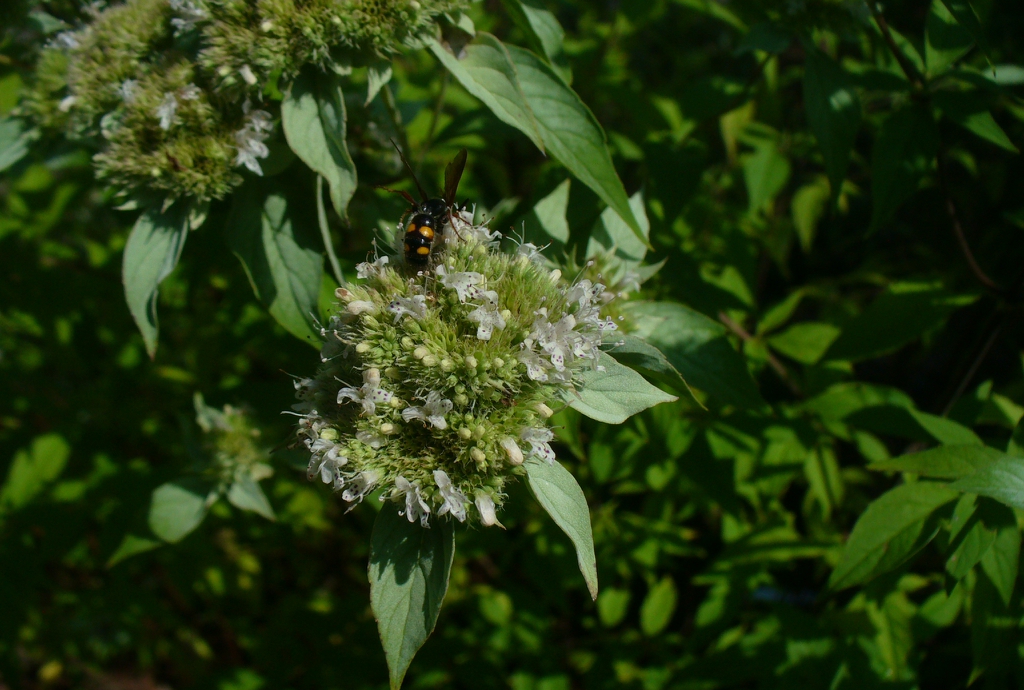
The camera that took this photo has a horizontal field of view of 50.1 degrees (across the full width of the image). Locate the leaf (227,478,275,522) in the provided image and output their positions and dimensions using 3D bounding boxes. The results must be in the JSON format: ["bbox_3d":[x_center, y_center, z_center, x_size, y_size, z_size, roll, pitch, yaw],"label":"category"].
[{"bbox_3d":[-0.062,0.036,0.260,0.010,0.003,0.015,-39,71,-25],"label":"leaf"}]

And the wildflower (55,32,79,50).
[{"bbox_3d":[-0.136,-0.093,0.335,0.007,0.007,0.007,-30,17,-11],"label":"wildflower"}]

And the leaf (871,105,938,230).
[{"bbox_3d":[0.179,-0.081,0.500,0.028,0.066,0.011,23,12,20],"label":"leaf"}]

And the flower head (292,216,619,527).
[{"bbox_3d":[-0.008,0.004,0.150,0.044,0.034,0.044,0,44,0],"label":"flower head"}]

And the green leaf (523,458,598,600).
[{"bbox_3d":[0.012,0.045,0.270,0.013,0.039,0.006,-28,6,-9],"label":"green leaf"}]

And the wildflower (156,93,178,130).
[{"bbox_3d":[-0.061,-0.042,0.195,0.004,0.006,0.004,0,37,0],"label":"wildflower"}]

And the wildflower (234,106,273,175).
[{"bbox_3d":[-0.045,-0.036,0.192,0.006,0.011,0.006,-14,39,-18],"label":"wildflower"}]

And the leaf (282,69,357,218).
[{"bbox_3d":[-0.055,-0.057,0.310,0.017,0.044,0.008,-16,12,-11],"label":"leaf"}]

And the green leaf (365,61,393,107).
[{"bbox_3d":[-0.023,-0.045,0.190,0.005,0.003,0.011,24,74,7],"label":"green leaf"}]

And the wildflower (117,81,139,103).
[{"bbox_3d":[-0.070,-0.046,0.200,0.004,0.004,0.004,3,37,5],"label":"wildflower"}]

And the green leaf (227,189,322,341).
[{"bbox_3d":[-0.069,-0.023,0.320,0.022,0.052,0.010,-29,12,-16],"label":"green leaf"}]

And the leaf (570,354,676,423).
[{"bbox_3d":[0.016,0.006,0.157,0.018,0.004,0.012,13,52,3],"label":"leaf"}]

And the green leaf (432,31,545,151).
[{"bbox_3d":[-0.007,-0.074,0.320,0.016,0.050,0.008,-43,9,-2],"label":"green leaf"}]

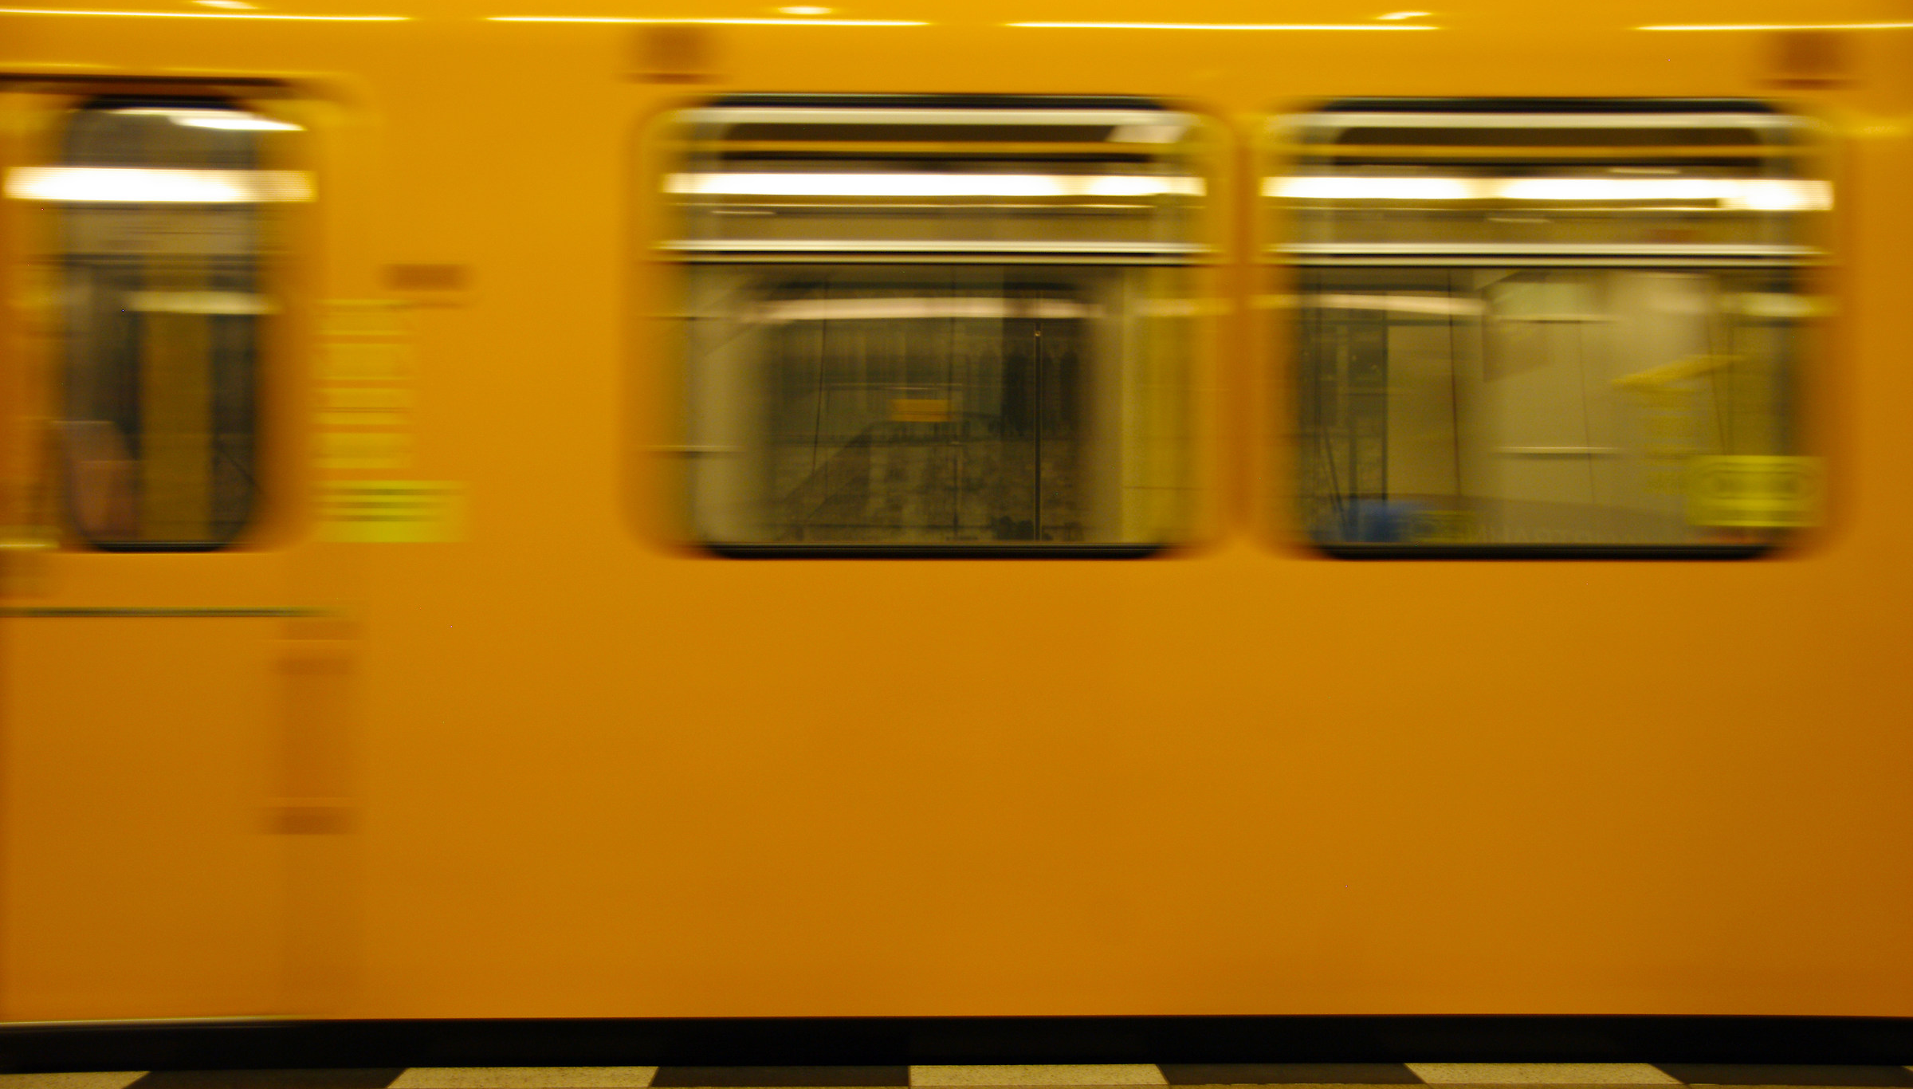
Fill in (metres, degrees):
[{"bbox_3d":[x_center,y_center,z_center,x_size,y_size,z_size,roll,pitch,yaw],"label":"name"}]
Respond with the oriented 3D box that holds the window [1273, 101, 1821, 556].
[{"bbox_3d":[1.224,-0.447,4.424,1.120,0.940,0.080,0,-2,-1],"label":"window"}]

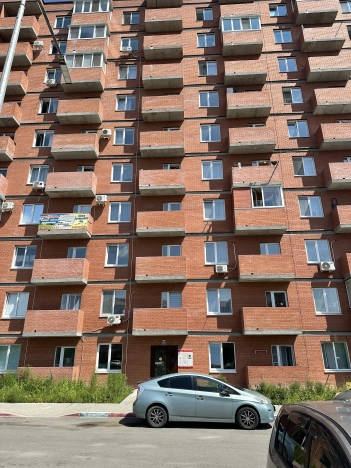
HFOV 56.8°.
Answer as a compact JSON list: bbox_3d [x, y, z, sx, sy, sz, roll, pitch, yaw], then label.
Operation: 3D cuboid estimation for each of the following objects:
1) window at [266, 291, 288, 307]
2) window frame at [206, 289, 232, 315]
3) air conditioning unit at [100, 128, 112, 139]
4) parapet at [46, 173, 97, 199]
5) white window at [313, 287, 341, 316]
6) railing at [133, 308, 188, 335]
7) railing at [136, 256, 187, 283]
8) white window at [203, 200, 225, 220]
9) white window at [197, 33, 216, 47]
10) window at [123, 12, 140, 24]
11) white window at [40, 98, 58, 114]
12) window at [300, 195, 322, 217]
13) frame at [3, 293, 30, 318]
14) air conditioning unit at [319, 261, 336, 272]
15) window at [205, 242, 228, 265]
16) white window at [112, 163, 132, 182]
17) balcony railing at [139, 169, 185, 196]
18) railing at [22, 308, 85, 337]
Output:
[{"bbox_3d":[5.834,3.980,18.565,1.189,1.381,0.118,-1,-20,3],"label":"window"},{"bbox_3d":[2.491,3.909,18.503,1.390,1.453,0.140,-1,-20,3],"label":"window frame"},{"bbox_3d":[-4.846,-7.153,22.959,0.710,0.493,0.266,-1,-20,3],"label":"air conditioning unit"},{"bbox_3d":[-6.816,-3.218,21.217,2.997,1.372,0.816,-1,-20,3],"label":"parapet"},{"bbox_3d":[8.477,3.791,18.236,1.376,1.429,0.150,-1,-20,3],"label":"white window"},{"bbox_3d":[-0.765,4.728,17.373,2.811,1.302,0.888,-1,-20,3],"label":"railing"},{"bbox_3d":[-0.792,2.167,19.109,2.951,1.383,0.970,-1,-20,3],"label":"railing"},{"bbox_3d":[2.469,-1.552,20.548,1.376,1.429,0.150,-1,-20,3],"label":"white window"},{"bbox_3d":[2.413,-15.254,25.614,1.390,1.453,0.140,-1,-20,3],"label":"white window"},{"bbox_3d":[-3.666,-18.029,27.201,1.384,1.413,0.150,-1,-20,3],"label":"window"},{"bbox_3d":[-9.130,-9.228,23.548,1.360,1.390,0.160,-1,-20,3],"label":"white window"},{"bbox_3d":[8.436,-1.703,20.233,1.390,1.453,0.140,-1,-20,3],"label":"window"},{"bbox_3d":[-9.347,4.179,19.101,1.390,1.453,0.140,-1,-20,3],"label":"frame"},{"bbox_3d":[8.855,1.871,18.824,0.760,0.523,0.276,-1,-20,3],"label":"air conditioning unit"},{"bbox_3d":[2.510,1.196,19.655,1.372,1.434,0.150,-1,-20,3],"label":"window"},{"bbox_3d":[-3.603,-4.156,21.850,1.376,1.429,0.150,-1,-20,3],"label":"white window"},{"bbox_3d":[-0.793,-3.193,20.305,2.811,1.302,0.888,-1,-20,3],"label":"balcony railing"},{"bbox_3d":[-6.799,5.060,18.253,2.978,1.383,0.914,-1,-20,3],"label":"railing"}]

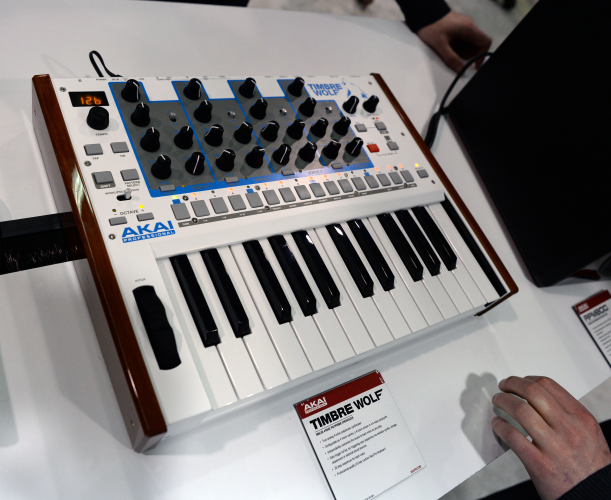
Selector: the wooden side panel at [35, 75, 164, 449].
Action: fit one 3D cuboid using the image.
[{"bbox_3d":[-0.189,0.000,0.434,0.015,0.068,0.343,-13,66,-32],"label":"wooden side panel"}]

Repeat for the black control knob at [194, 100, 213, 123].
[{"bbox_3d":[-0.102,-0.141,0.506,0.018,0.016,0.018,-12,65,-32],"label":"black control knob"}]

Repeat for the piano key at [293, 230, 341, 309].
[{"bbox_3d":[0.014,0.015,0.477,0.014,0.011,0.085,-13,65,-33],"label":"piano key"}]

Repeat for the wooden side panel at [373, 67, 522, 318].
[{"bbox_3d":[0.156,-0.079,0.644,0.014,0.068,0.339,-13,65,-33],"label":"wooden side panel"}]

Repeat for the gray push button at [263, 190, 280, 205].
[{"bbox_3d":[-0.033,-0.051,0.487,0.012,0.003,0.015,-13,65,-33],"label":"gray push button"}]

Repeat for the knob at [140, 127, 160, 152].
[{"bbox_3d":[-0.146,-0.105,0.473,0.018,0.016,0.018,-13,66,-32],"label":"knob"}]

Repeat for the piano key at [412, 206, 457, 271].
[{"bbox_3d":[0.149,-0.016,0.567,0.014,0.011,0.085,-13,65,-33],"label":"piano key"}]

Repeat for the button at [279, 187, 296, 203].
[{"bbox_3d":[-0.018,-0.055,0.501,0.012,0.002,0.016,-13,66,-32],"label":"button"}]

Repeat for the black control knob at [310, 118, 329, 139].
[{"bbox_3d":[0.017,-0.136,0.550,0.018,0.016,0.018,-13,67,-32],"label":"black control knob"}]

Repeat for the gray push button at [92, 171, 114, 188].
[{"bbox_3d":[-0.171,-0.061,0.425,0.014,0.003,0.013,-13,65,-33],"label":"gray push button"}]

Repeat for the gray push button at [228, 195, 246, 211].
[{"bbox_3d":[-0.063,-0.043,0.462,0.013,0.003,0.016,-13,67,-32],"label":"gray push button"}]

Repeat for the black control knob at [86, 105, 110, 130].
[{"bbox_3d":[-0.188,-0.120,0.454,0.019,0.012,0.019,-13,66,-32],"label":"black control knob"}]

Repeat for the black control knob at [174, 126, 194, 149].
[{"bbox_3d":[-0.112,-0.106,0.468,0.018,0.016,0.018,-13,67,-32],"label":"black control knob"}]

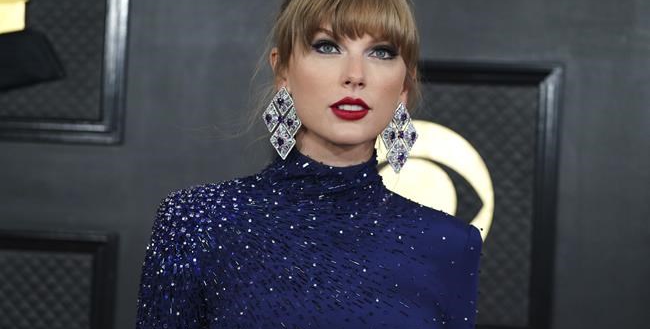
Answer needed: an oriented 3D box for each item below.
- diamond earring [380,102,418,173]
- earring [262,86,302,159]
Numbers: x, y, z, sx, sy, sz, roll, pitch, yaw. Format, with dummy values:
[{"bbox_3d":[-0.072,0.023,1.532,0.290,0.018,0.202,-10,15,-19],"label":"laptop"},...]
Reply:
[{"bbox_3d":[0.091,-0.033,2.200,0.047,0.087,0.013,3,0,-16],"label":"diamond earring"},{"bbox_3d":[-0.051,-0.050,2.170,0.048,0.087,0.013,1,0,6],"label":"earring"}]

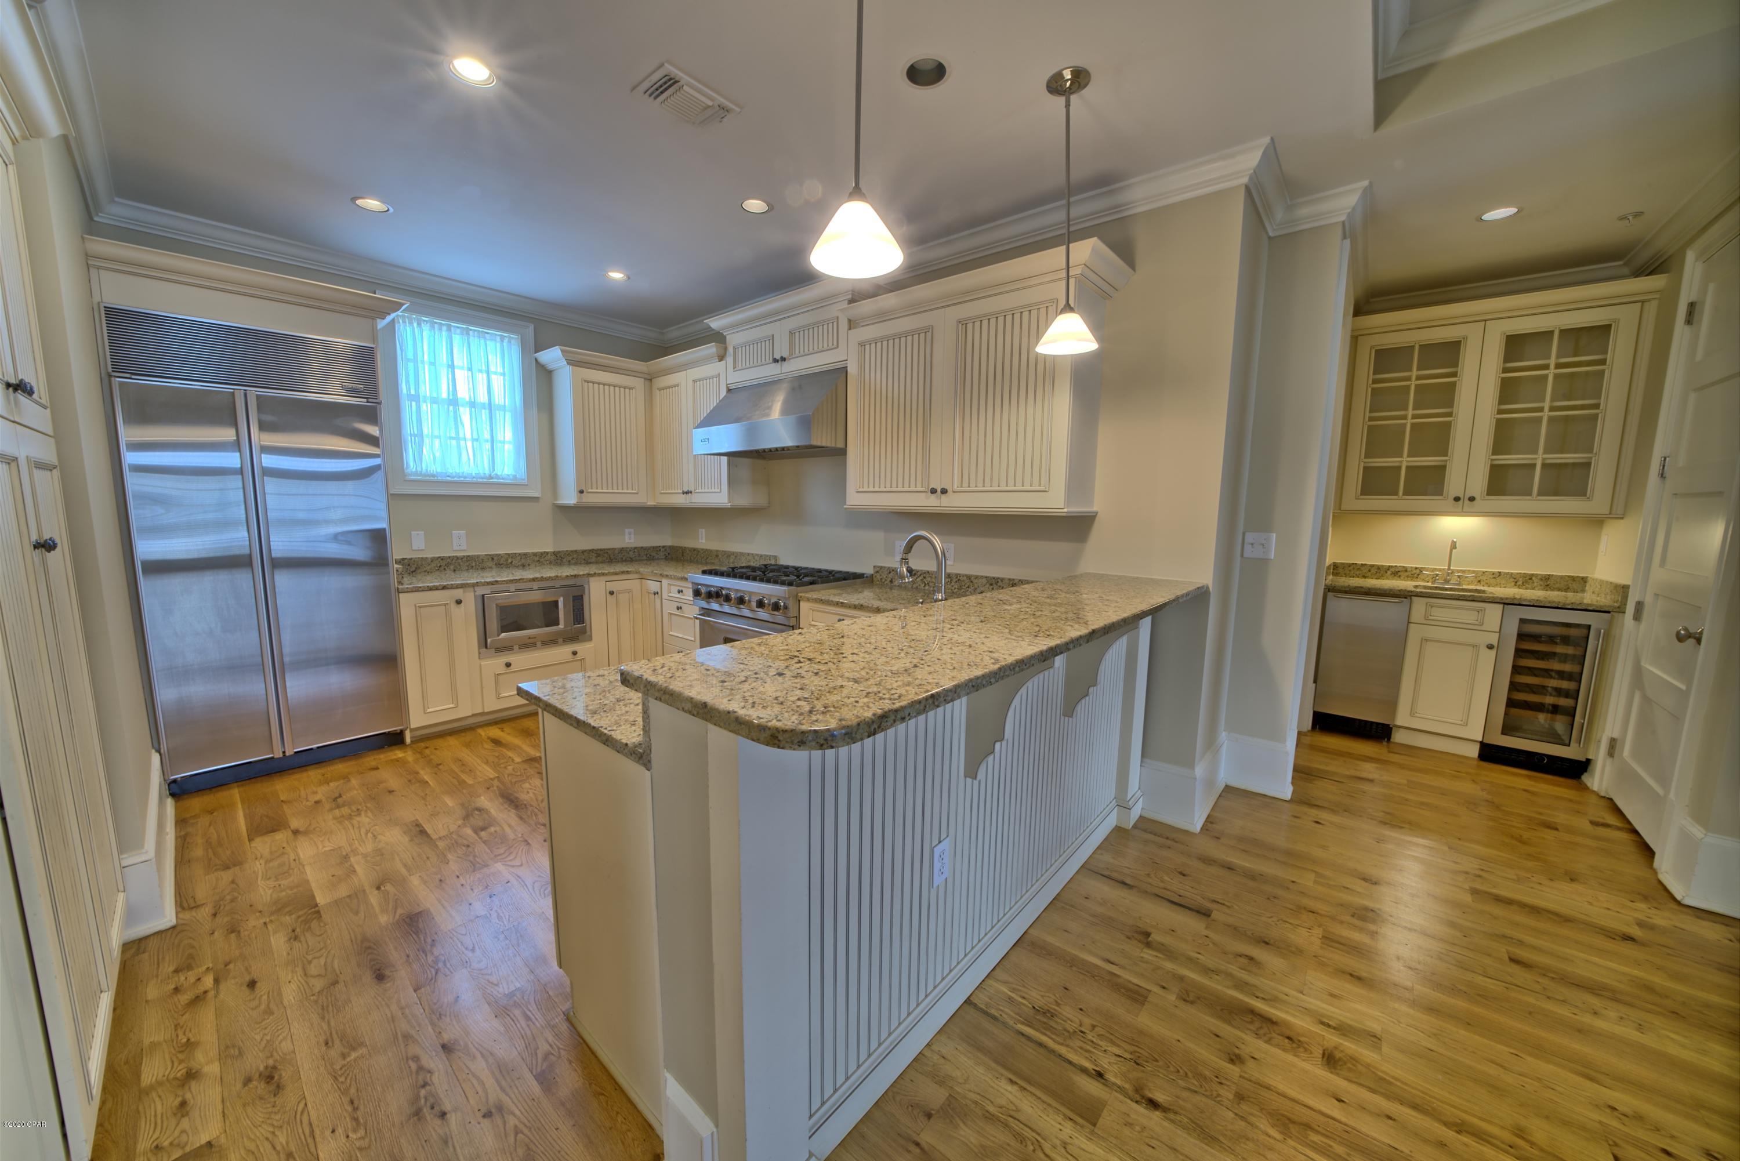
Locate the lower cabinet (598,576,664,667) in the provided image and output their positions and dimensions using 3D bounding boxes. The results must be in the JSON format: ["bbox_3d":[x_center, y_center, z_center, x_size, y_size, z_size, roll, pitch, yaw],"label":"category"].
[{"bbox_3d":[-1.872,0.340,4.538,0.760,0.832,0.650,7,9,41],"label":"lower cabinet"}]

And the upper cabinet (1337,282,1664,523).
[{"bbox_3d":[3.536,-0.977,3.390,1.200,1.170,0.410,6,9,37],"label":"upper cabinet"}]

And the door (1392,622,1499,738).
[{"bbox_3d":[3.309,0.578,3.337,0.364,0.622,0.030,7,9,40],"label":"door"}]

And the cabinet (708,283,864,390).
[{"bbox_3d":[-0.441,-1.442,3.575,1.240,0.410,0.450,7,9,41],"label":"cabinet"}]

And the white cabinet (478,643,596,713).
[{"bbox_3d":[-2.322,0.576,3.889,0.590,0.315,0.700,7,9,40],"label":"white cabinet"}]

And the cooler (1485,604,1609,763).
[{"bbox_3d":[3.720,0.565,3.274,0.380,0.870,0.600,6,9,37],"label":"cooler"}]

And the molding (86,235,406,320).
[{"bbox_3d":[-2.811,-1.364,2.704,0.140,0.120,1.040,7,9,40],"label":"molding"}]

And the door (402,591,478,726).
[{"bbox_3d":[-2.557,0.454,3.435,0.028,0.788,0.310,7,9,41],"label":"door"}]

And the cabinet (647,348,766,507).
[{"bbox_3d":[-1.244,-1.087,4.335,1.040,1.085,0.440,7,9,41],"label":"cabinet"}]

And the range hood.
[{"bbox_3d":[-0.493,-0.975,3.458,1.015,0.440,0.620,7,9,40],"label":"range hood"}]

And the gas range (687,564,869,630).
[{"bbox_3d":[-0.560,0.438,3.562,0.890,0.960,0.750,7,9,40],"label":"gas range"}]

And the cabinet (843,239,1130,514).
[{"bbox_3d":[0.472,-0.843,2.779,1.330,1.042,0.460,6,9,39],"label":"cabinet"}]

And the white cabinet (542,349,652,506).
[{"bbox_3d":[-2.050,-1.105,4.418,0.440,1.085,0.680,7,9,41],"label":"white cabinet"}]

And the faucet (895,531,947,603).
[{"bbox_3d":[0.176,0.029,1.947,0.205,0.386,0.060,7,9,41],"label":"faucet"}]

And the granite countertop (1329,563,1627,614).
[{"bbox_3d":[3.456,0.026,3.426,1.200,0.143,0.640,6,9,37],"label":"granite countertop"}]

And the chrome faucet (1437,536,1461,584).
[{"bbox_3d":[3.656,-0.111,3.653,0.125,0.305,0.160,7,9,41],"label":"chrome faucet"}]

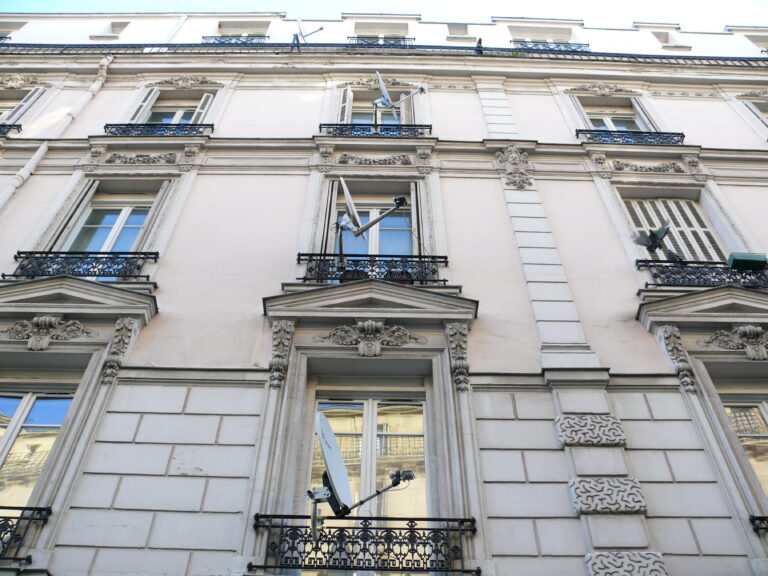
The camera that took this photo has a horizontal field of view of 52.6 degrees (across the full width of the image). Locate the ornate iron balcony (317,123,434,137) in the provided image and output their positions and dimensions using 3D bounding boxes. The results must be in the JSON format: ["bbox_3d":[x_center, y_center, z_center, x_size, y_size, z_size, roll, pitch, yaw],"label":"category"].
[{"bbox_3d":[-0.113,-2.110,10.845,1.582,0.450,0.230,1,-53,-1],"label":"ornate iron balcony"}]

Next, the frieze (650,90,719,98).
[{"bbox_3d":[4.796,-3.092,12.422,1.056,0.299,0.060,1,-53,-1],"label":"frieze"}]

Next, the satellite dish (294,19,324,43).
[{"bbox_3d":[-1.385,-4.777,14.373,0.500,0.580,0.520,-14,-55,11],"label":"satellite dish"}]

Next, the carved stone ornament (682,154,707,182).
[{"bbox_3d":[4.202,-1.584,10.475,0.220,0.634,0.140,1,-53,0],"label":"carved stone ornament"}]

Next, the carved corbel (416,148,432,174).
[{"bbox_3d":[0.544,-1.712,10.424,0.200,0.400,0.170,1,-54,0],"label":"carved corbel"}]

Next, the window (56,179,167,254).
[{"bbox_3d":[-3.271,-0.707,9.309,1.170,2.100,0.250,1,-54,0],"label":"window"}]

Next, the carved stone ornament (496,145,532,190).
[{"bbox_3d":[1.664,-1.484,9.749,0.450,0.760,0.280,1,-53,-1],"label":"carved stone ornament"}]

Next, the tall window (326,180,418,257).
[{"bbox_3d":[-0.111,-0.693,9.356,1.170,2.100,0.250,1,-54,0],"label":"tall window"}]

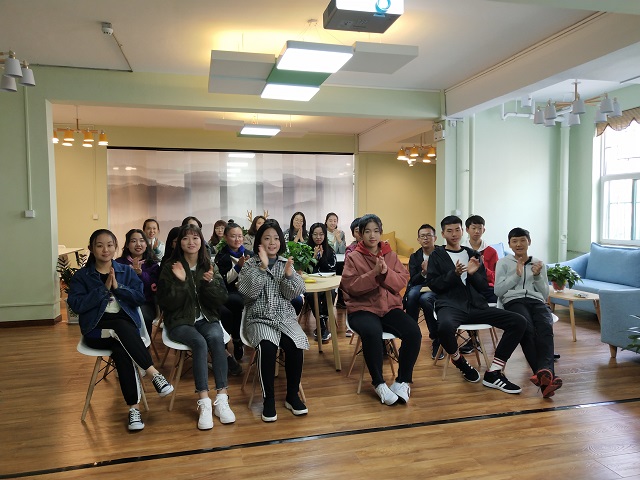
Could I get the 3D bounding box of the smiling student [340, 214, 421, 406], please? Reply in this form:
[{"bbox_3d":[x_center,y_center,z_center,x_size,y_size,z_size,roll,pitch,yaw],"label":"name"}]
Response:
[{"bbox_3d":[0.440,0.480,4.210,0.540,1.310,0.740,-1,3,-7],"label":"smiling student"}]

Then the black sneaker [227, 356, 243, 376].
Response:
[{"bbox_3d":[-0.735,1.063,4.682,0.095,0.110,0.250,-2,4,-25],"label":"black sneaker"}]

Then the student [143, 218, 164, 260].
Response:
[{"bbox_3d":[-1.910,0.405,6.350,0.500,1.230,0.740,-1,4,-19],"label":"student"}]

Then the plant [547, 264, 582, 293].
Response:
[{"bbox_3d":[2.684,0.406,6.147,0.380,0.340,0.370,-1,3,0],"label":"plant"}]

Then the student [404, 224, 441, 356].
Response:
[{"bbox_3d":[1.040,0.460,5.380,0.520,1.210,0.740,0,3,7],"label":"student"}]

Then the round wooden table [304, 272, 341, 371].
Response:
[{"bbox_3d":[-0.233,0.734,4.913,0.860,0.730,0.860,-1,3,0],"label":"round wooden table"}]

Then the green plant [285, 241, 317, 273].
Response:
[{"bbox_3d":[-0.183,0.204,5.200,0.310,0.350,0.310,0,3,6],"label":"green plant"}]

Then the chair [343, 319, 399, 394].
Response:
[{"bbox_3d":[0.430,0.722,4.360,0.460,0.810,0.520,-1,3,-7],"label":"chair"}]

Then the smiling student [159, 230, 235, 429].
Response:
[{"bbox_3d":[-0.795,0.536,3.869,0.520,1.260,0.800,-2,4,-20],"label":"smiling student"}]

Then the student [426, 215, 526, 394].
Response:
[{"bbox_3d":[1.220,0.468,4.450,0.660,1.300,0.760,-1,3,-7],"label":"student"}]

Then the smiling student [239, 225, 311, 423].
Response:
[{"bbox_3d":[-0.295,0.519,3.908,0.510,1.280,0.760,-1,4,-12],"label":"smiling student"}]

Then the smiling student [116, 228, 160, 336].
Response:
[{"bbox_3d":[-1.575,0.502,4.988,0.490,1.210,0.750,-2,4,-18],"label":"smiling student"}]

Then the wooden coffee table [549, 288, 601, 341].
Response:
[{"bbox_3d":[2.680,0.799,6.200,0.550,0.425,0.950,-1,3,-16],"label":"wooden coffee table"}]

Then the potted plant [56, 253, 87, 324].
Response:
[{"bbox_3d":[-2.965,0.567,6.865,0.500,0.880,0.480,-1,4,-12],"label":"potted plant"}]

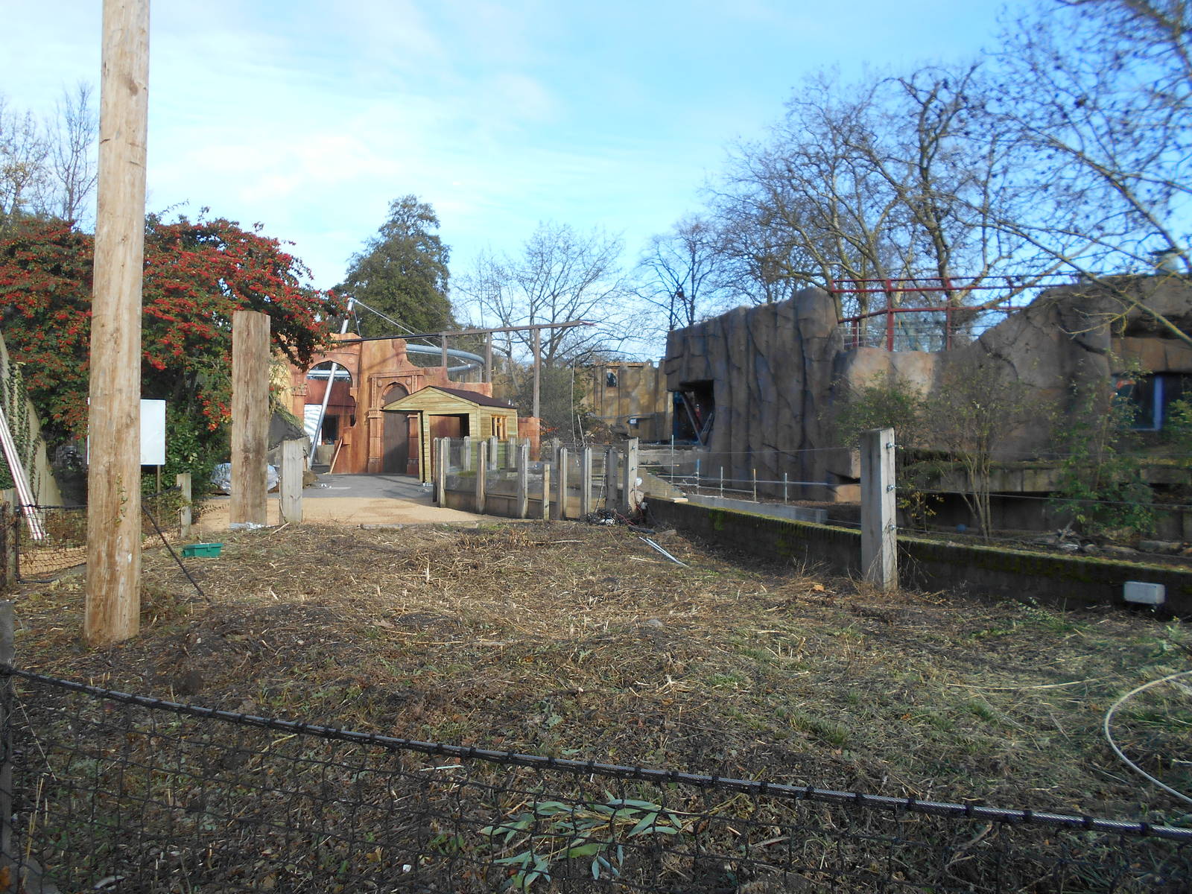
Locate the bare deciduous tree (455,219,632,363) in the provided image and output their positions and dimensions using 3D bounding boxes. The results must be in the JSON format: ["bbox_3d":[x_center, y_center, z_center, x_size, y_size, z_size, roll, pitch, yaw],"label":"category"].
[{"bbox_3d":[-2.850,-6.200,55.000,10.300,14.700,9.500,0,0,0],"label":"bare deciduous tree"}]

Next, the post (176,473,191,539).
[{"bbox_3d":[-4.971,0.713,10.800,0.140,0.800,0.140,0,0,-20],"label":"post"}]

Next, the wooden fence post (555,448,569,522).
[{"bbox_3d":[-0.592,0.649,15.800,0.150,1.282,0.150,-1,-1,35],"label":"wooden fence post"}]

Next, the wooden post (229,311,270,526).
[{"bbox_3d":[-4.862,-0.406,12.600,0.500,3.027,0.350,0,-1,-21],"label":"wooden post"}]

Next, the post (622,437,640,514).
[{"bbox_3d":[0.542,0.449,13.700,0.160,1.180,0.210,0,0,-19],"label":"post"}]

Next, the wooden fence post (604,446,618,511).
[{"bbox_3d":[0.292,0.626,16.500,0.150,1.201,0.150,-1,-1,35],"label":"wooden fence post"}]

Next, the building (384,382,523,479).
[{"bbox_3d":[-5.060,-0.440,31.400,3.350,3.200,3.700,0,0,12],"label":"building"}]

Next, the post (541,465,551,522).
[{"bbox_3d":[-0.841,0.785,15.400,0.100,0.961,0.080,0,-1,20],"label":"post"}]

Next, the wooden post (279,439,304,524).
[{"bbox_3d":[-4.415,0.507,13.000,0.280,1.217,0.160,1,-1,-35],"label":"wooden post"}]

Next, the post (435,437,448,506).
[{"bbox_3d":[-2.909,0.479,16.900,0.150,1.292,0.150,-1,-1,35],"label":"post"}]

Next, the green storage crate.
[{"bbox_3d":[-3.999,1.051,9.100,0.240,0.135,0.340,0,0,40],"label":"green storage crate"}]

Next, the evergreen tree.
[{"bbox_3d":[-11.104,-6.527,50.000,6.600,15.186,6.600,0,-1,0],"label":"evergreen tree"}]

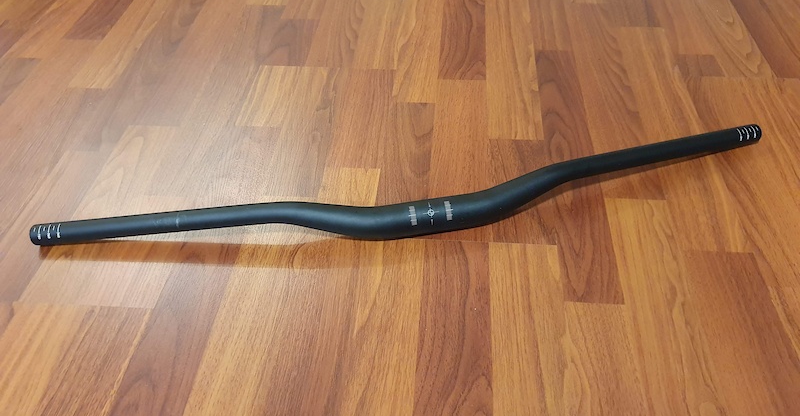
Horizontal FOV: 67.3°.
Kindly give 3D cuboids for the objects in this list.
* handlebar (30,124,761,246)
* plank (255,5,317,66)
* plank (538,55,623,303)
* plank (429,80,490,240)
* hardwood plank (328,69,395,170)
[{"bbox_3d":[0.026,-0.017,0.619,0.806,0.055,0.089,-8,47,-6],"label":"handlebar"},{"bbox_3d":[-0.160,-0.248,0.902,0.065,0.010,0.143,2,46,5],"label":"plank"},{"bbox_3d":[0.200,-0.065,0.710,0.057,0.010,0.435,2,46,5],"label":"plank"},{"bbox_3d":[0.071,-0.066,0.716,0.066,0.010,0.286,2,46,5],"label":"plank"},{"bbox_3d":[-0.044,-0.115,0.771,0.063,0.012,0.205,2,46,5],"label":"hardwood plank"}]

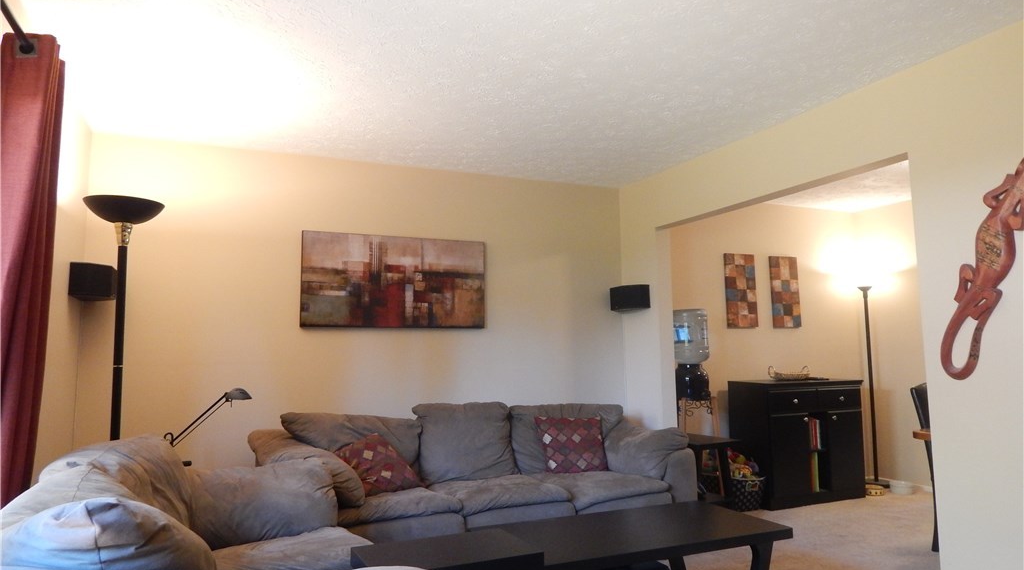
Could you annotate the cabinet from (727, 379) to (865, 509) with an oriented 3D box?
[{"bbox_3d":[2.271,1.228,5.403,1.020,0.918,0.430,2,-7,-24],"label":"cabinet"}]

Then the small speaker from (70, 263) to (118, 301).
[{"bbox_3d":[-2.205,-0.015,3.576,0.175,0.162,0.265,-3,-7,25],"label":"small speaker"}]

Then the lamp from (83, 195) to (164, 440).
[{"bbox_3d":[-1.705,0.548,2.910,0.315,1.830,0.315,2,-7,-24],"label":"lamp"}]

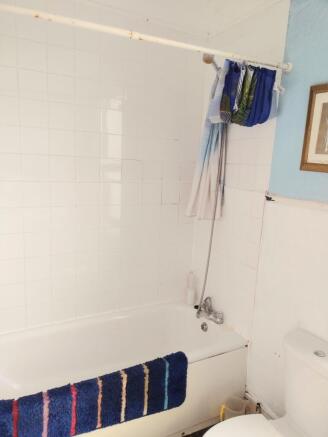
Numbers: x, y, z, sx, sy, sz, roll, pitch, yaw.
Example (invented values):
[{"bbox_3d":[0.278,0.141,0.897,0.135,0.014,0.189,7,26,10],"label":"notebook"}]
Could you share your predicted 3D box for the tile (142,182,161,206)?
[{"bbox_3d":[-0.083,-0.179,2.371,0.150,0.150,0.010,-3,11,-29],"label":"tile"}]

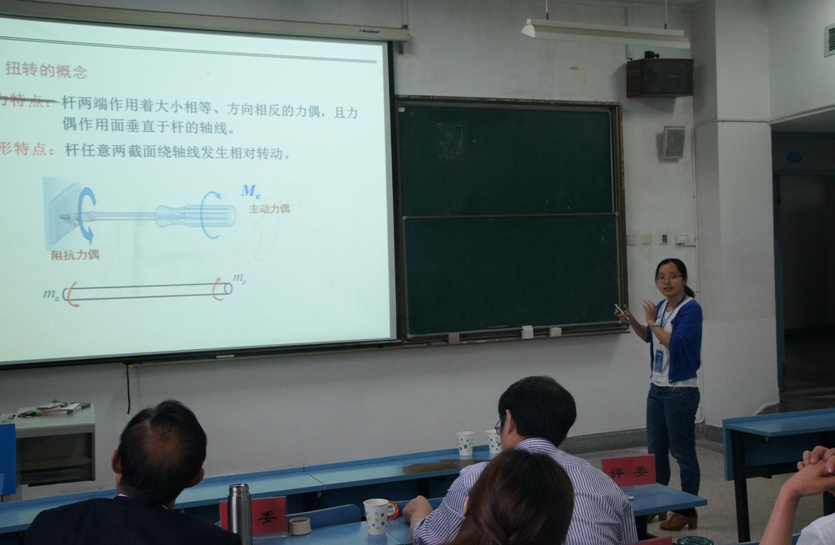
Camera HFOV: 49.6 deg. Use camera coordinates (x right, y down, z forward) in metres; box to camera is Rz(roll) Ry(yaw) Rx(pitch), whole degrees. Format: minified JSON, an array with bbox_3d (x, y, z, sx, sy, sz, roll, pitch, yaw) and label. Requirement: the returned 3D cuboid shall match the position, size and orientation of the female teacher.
[{"bbox_3d":[1.424,0.714,5.336,0.480,1.600,0.460,-2,0,-37],"label":"female teacher"}]

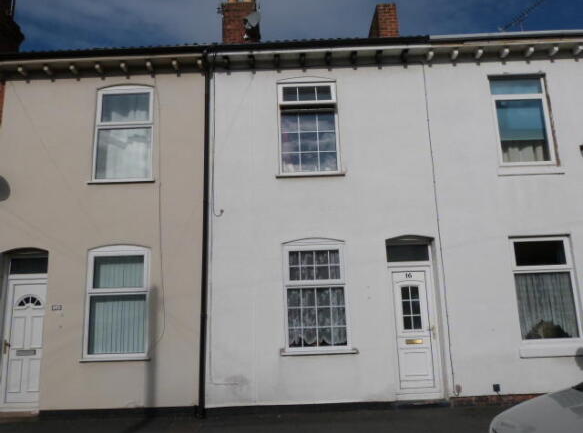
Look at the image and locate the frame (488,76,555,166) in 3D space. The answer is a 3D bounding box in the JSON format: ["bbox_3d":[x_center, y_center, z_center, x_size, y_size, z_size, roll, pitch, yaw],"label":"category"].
[{"bbox_3d":[4.000,-1.658,7.350,0.955,1.651,0.080,-2,-10,0],"label":"frame"}]

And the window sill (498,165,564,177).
[{"bbox_3d":[3.853,-0.730,6.824,1.040,0.136,0.120,-2,-10,1],"label":"window sill"}]

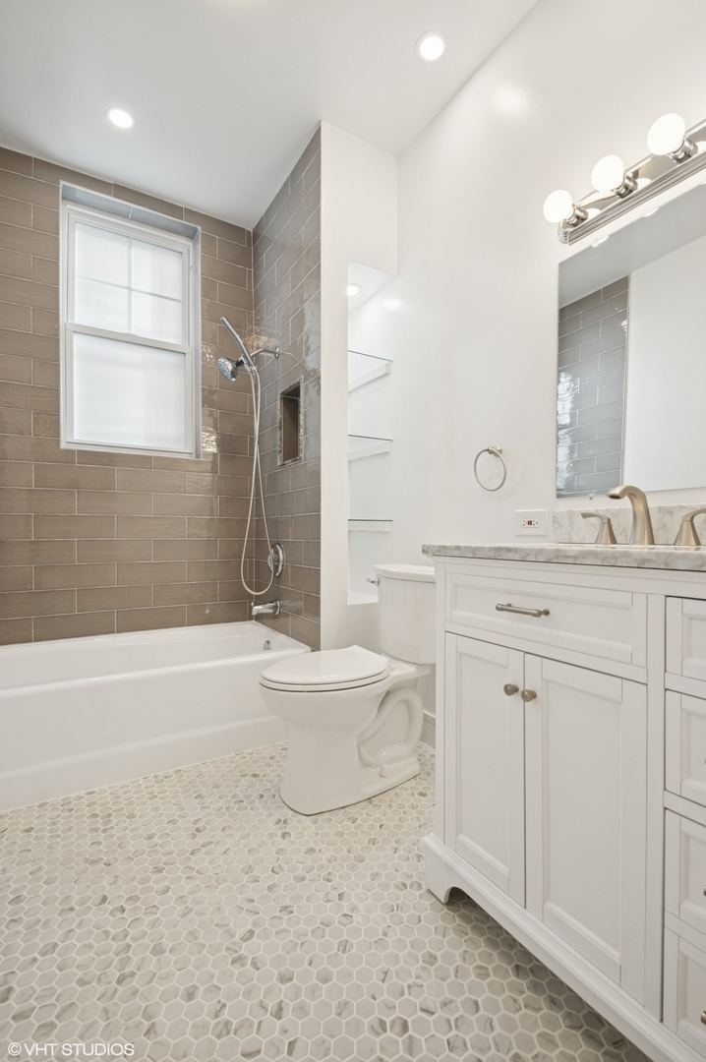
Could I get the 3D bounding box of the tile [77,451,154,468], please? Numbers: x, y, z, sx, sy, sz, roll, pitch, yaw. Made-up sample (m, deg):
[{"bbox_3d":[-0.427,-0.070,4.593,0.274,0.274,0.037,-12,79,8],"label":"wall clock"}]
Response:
[{"bbox_3d":[-1.162,-0.350,2.171,0.328,0.077,0.010,0,0,-31],"label":"tile"}]

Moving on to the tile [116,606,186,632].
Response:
[{"bbox_3d":[-0.962,0.422,2.123,0.309,0.102,0.009,0,0,-32],"label":"tile"}]

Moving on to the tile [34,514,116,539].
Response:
[{"bbox_3d":[-1.304,-0.016,2.087,0.328,0.115,0.010,0,0,-31],"label":"tile"}]

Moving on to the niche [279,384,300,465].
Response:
[{"bbox_3d":[-0.253,-0.501,2.103,0.095,0.374,0.276,0,0,-31],"label":"niche"}]

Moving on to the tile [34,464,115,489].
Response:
[{"bbox_3d":[-1.222,-0.235,1.956,0.306,0.105,0.009,0,0,-32],"label":"tile"}]

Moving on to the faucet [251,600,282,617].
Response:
[{"bbox_3d":[-0.447,0.389,2.228,0.132,0.070,0.062,0,0,-30],"label":"faucet"}]

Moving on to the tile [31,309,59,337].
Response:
[{"bbox_3d":[-1.315,-0.889,1.894,0.093,0.106,0.009,0,0,-32],"label":"tile"}]

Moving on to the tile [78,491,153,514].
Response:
[{"bbox_3d":[-1.184,-0.137,2.212,0.336,0.115,0.010,0,0,-29],"label":"tile"}]

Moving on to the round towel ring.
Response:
[{"bbox_3d":[0.485,-0.212,1.532,0.062,0.154,0.144,0,0,-32],"label":"round towel ring"}]

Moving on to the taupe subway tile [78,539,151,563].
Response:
[{"bbox_3d":[-1.185,0.102,2.212,0.335,0.117,0.010,0,0,-29],"label":"taupe subway tile"}]

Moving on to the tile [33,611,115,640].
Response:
[{"bbox_3d":[-1.333,0.457,2.131,0.338,0.115,0.010,0,0,-29],"label":"tile"}]

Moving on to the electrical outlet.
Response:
[{"bbox_3d":[0.588,-0.025,1.464,0.010,0.085,0.120,0,0,-32],"label":"electrical outlet"}]

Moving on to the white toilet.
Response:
[{"bbox_3d":[0.039,0.525,1.573,0.755,0.760,0.440,0,0,-30],"label":"white toilet"}]

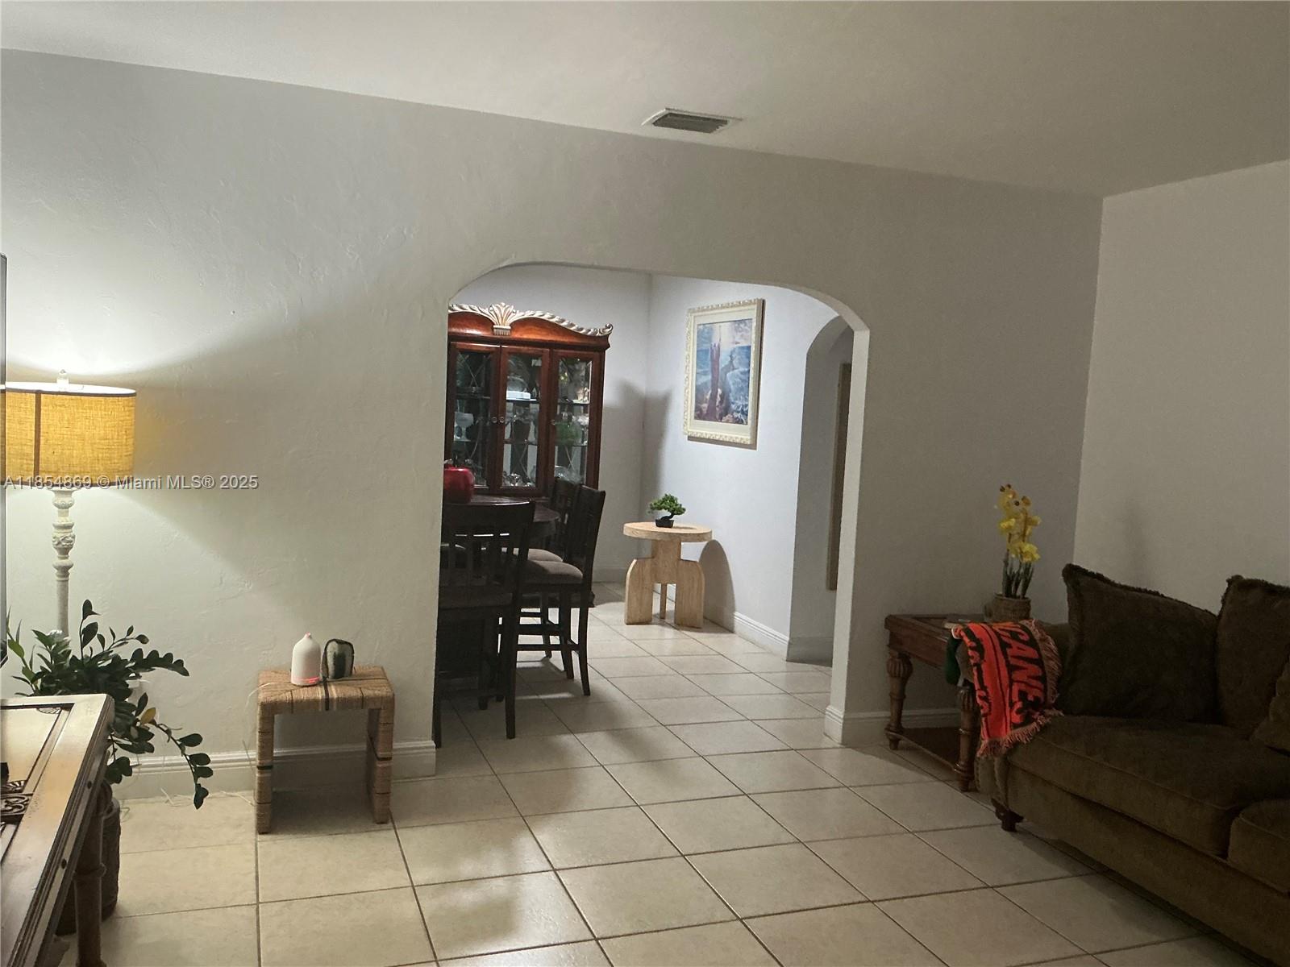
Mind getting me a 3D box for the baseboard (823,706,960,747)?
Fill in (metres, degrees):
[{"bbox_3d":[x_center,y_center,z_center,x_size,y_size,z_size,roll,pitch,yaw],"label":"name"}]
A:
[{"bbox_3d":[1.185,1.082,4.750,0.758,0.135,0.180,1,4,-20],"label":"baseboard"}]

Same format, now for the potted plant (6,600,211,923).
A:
[{"bbox_3d":[-1.474,0.734,2.806,0.582,0.856,0.492,1,5,-28],"label":"potted plant"}]

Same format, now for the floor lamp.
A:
[{"bbox_3d":[-1.845,0.382,3.301,0.403,1.472,0.403,1,4,-20],"label":"floor lamp"}]

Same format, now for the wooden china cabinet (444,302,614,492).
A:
[{"bbox_3d":[-1.151,-0.263,7.867,1.703,2.153,0.449,1,4,-20],"label":"wooden china cabinet"}]

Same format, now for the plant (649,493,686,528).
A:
[{"bbox_3d":[0.143,0.188,6.993,0.244,0.227,0.180,3,4,1],"label":"plant"}]

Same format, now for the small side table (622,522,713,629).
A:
[{"bbox_3d":[0.144,0.623,7.084,0.548,0.647,0.548,3,4,0],"label":"small side table"}]

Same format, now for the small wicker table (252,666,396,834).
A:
[{"bbox_3d":[-1.095,0.898,3.562,0.441,0.449,0.330,1,4,-20],"label":"small wicker table"}]

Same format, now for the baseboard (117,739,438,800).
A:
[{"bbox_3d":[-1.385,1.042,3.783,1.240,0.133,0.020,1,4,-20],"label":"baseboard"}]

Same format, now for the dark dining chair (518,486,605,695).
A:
[{"bbox_3d":[-0.527,0.530,5.250,0.546,1.026,0.420,1,4,-20],"label":"dark dining chair"}]

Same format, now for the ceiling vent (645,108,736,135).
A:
[{"bbox_3d":[0.171,-1.329,3.865,0.294,0.017,0.249,1,4,-20],"label":"ceiling vent"}]

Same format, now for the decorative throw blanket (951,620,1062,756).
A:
[{"bbox_3d":[1.331,0.730,3.785,0.334,0.428,0.364,1,4,-20],"label":"decorative throw blanket"}]

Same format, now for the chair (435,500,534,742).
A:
[{"bbox_3d":[-0.790,0.565,4.579,0.420,1.026,0.546,1,5,-26],"label":"chair"}]

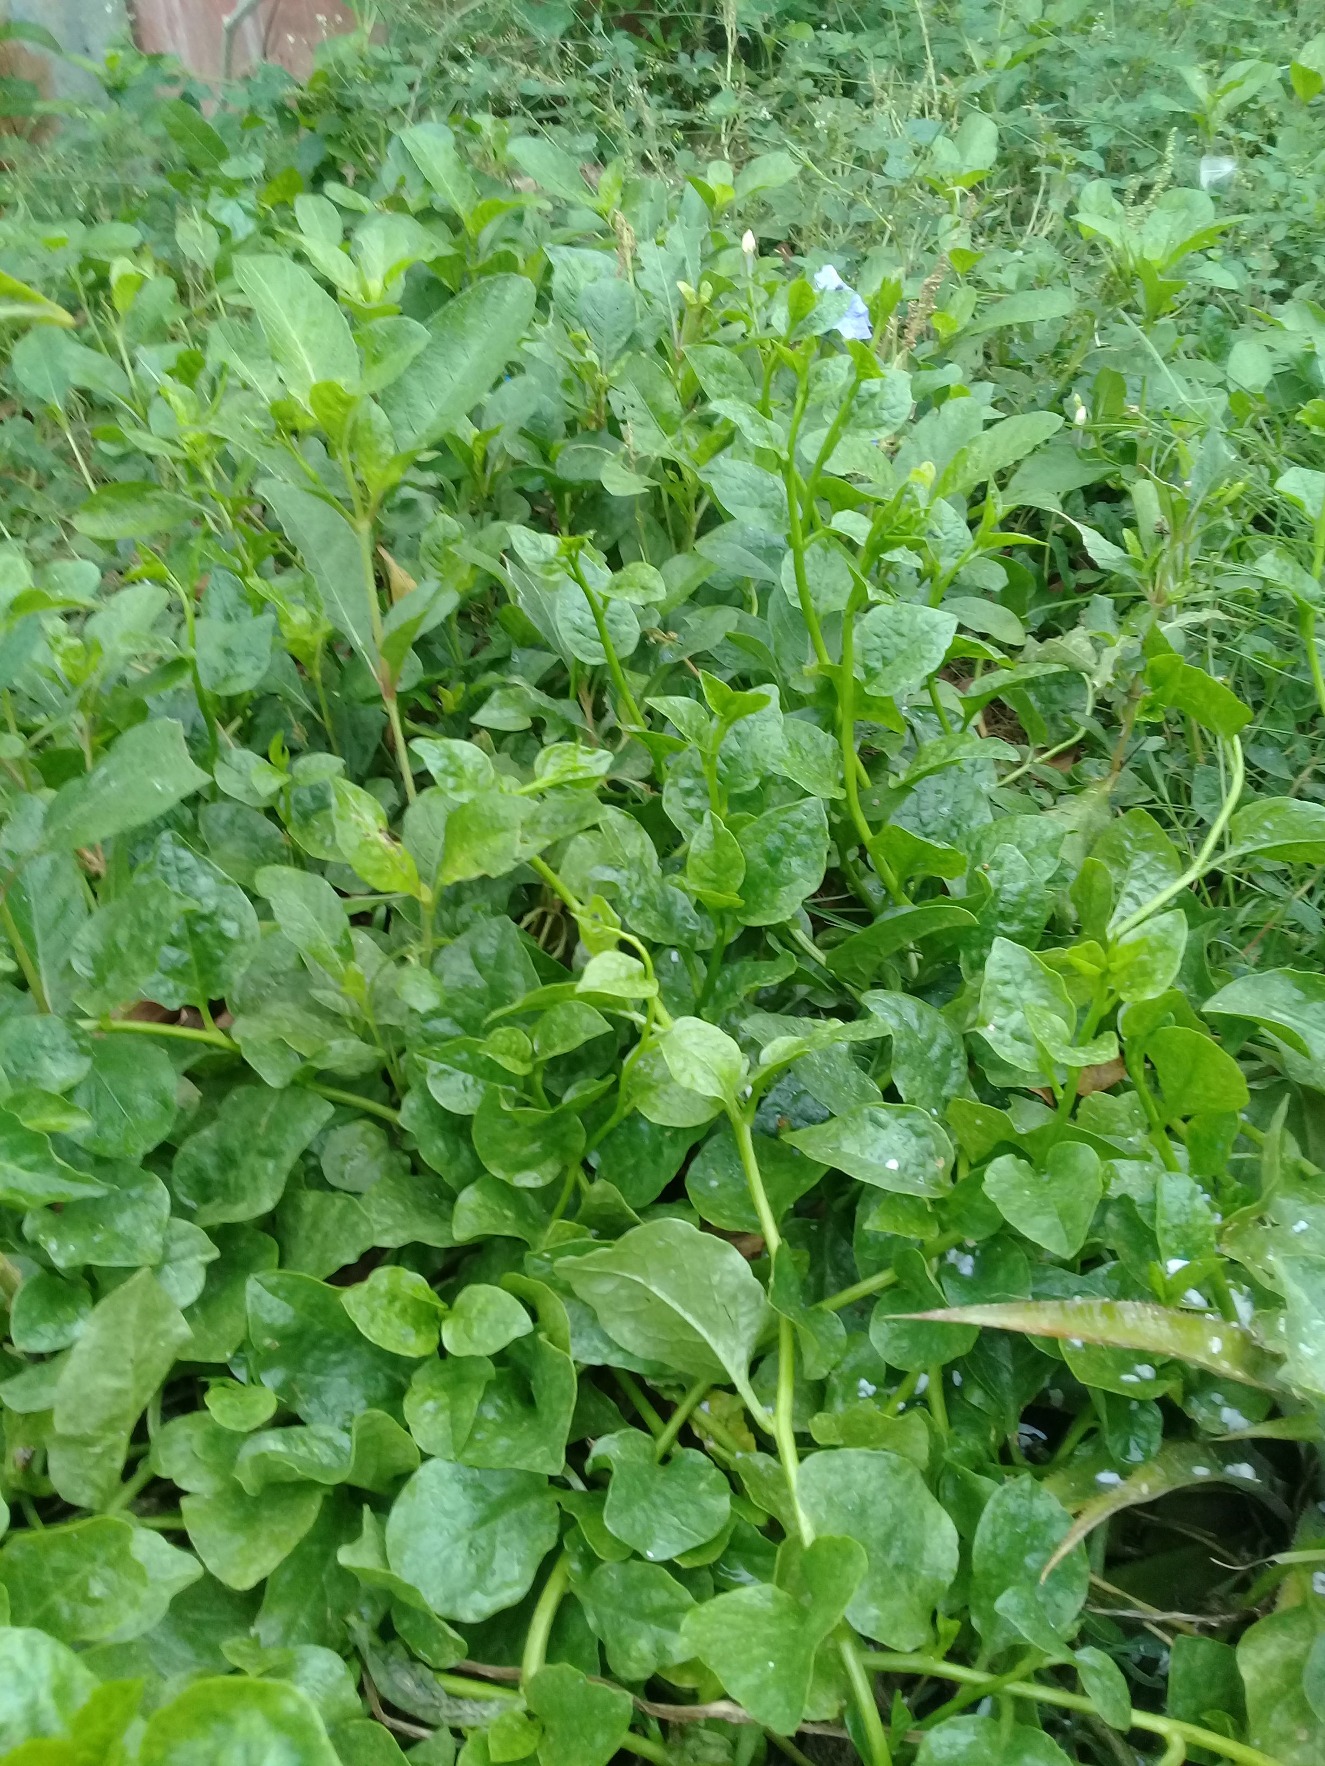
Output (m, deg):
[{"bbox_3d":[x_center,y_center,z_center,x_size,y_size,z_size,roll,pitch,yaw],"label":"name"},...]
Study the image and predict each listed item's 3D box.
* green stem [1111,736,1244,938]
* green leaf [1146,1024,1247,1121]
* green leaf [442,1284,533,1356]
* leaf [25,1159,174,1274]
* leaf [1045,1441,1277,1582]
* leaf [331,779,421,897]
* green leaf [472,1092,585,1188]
[{"bbox_3d":[0.296,-0.022,0.892,0.028,0.018,0.138,32,84,15],"label":"green stem"},{"bbox_3d":[0.270,0.096,0.800,0.054,0.014,0.046,-43,65,-7],"label":"green leaf"},{"bbox_3d":[-0.071,0.178,0.645,0.037,0.012,0.028,-1,80,0],"label":"green leaf"},{"bbox_3d":[-0.314,0.185,0.880,0.078,0.020,0.070,-1,50,-8],"label":"leaf"},{"bbox_3d":[0.242,0.306,0.770,0.110,0.065,0.050,-9,38,-12],"label":"leaf"},{"bbox_3d":[-0.178,-0.028,0.982,0.040,0.018,0.093,-34,79,-16],"label":"leaf"},{"bbox_3d":[-0.063,0.120,0.740,0.054,0.018,0.043,-1,80,0],"label":"green leaf"}]

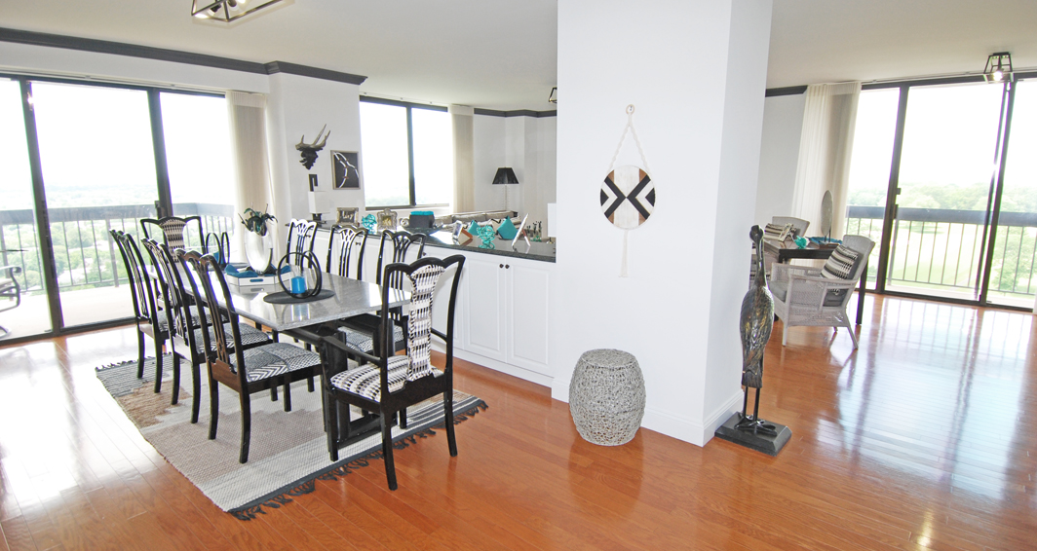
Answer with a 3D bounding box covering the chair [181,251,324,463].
[{"bbox_3d":[-1.412,0.372,2.801,0.493,1.067,0.540,9,13,40],"label":"chair"}]

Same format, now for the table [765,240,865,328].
[{"bbox_3d":[3.066,0.042,5.522,0.826,0.742,0.840,2,10,9],"label":"table"}]

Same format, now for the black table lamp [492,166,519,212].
[{"bbox_3d":[-0.192,-1.197,7.811,0.400,0.850,0.400,0,10,0],"label":"black table lamp"}]

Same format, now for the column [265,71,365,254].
[{"bbox_3d":[-2.147,-0.867,5.610,0.420,2.360,0.870,9,14,42],"label":"column"}]

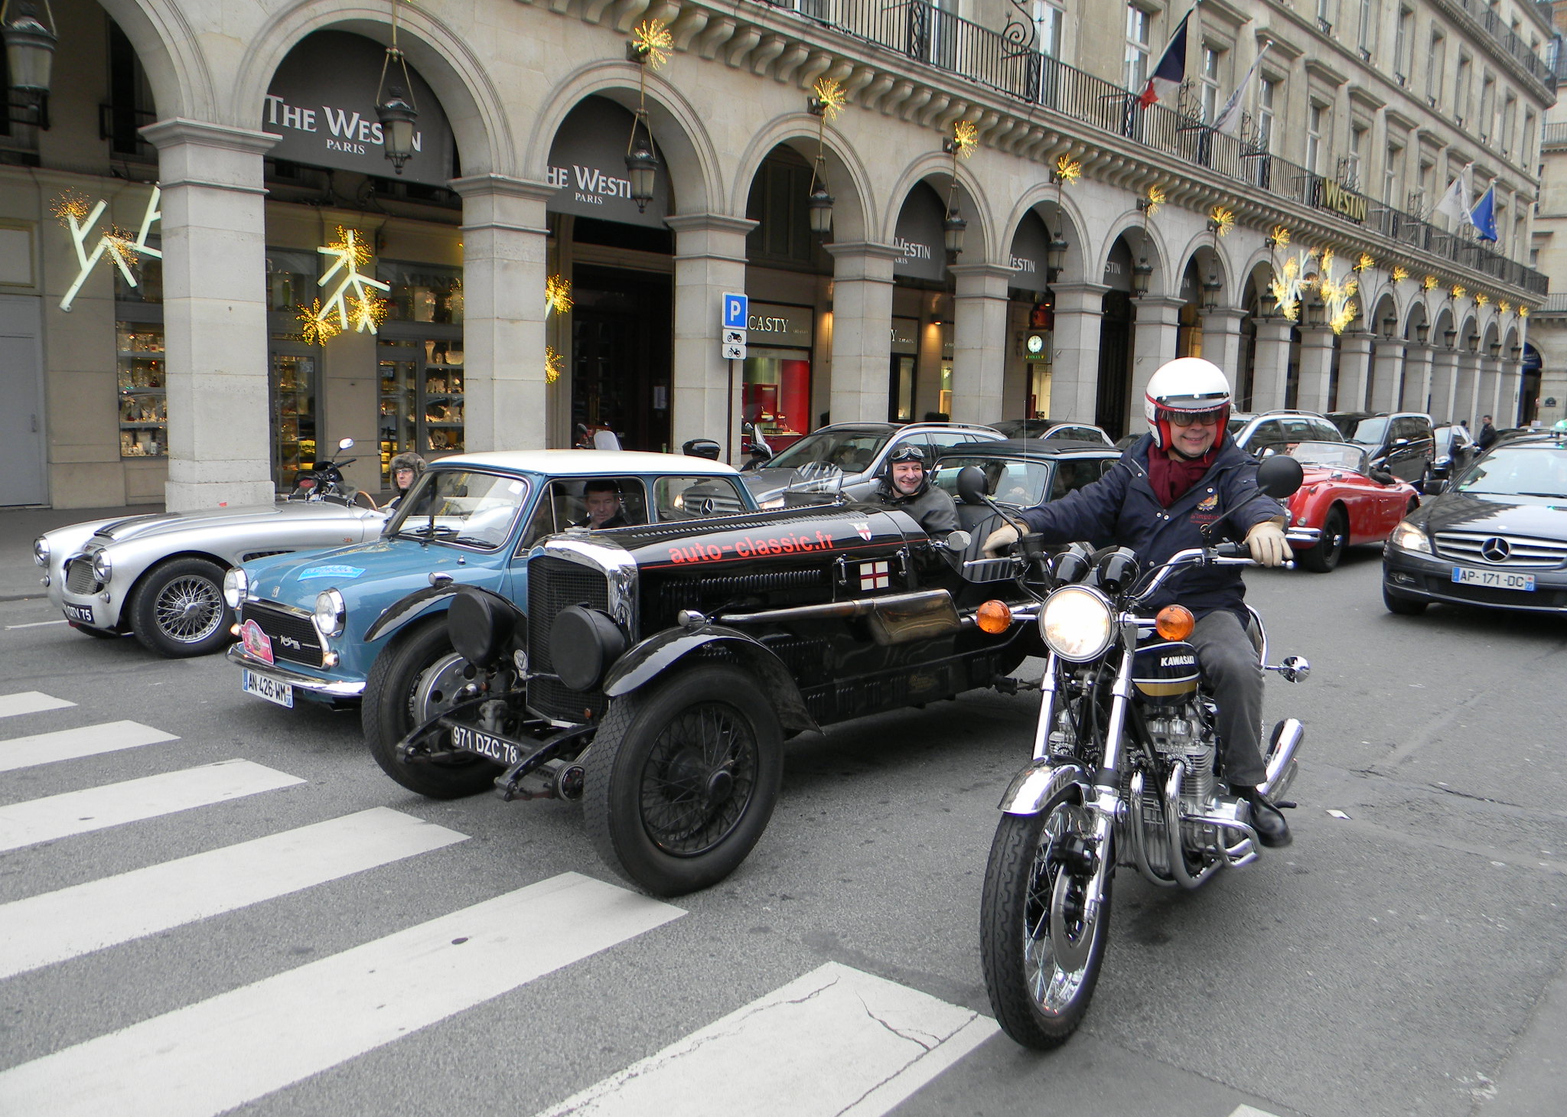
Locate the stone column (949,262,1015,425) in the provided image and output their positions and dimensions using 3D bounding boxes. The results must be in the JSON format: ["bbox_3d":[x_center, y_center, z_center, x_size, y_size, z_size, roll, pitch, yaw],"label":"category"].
[{"bbox_3d":[3.612,-3.311,23.465,0.845,4.013,1.012,8,9,41],"label":"stone column"}]

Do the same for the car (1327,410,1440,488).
[{"bbox_3d":[12.563,-2.330,27.508,1.870,1.800,4.750,8,9,41],"label":"car"}]

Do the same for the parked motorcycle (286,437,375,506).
[{"bbox_3d":[-4.021,-0.497,11.553,0.800,1.140,2.050,2,7,0],"label":"parked motorcycle"}]

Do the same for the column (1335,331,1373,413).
[{"bbox_3d":[17.911,-4.963,39.946,0.867,4.125,1.039,8,9,41],"label":"column"}]

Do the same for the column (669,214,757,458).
[{"bbox_3d":[-1.054,-2.776,18.161,0.845,4.013,1.012,8,9,41],"label":"column"}]

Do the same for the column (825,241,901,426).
[{"bbox_3d":[1.177,-2.828,19.425,0.821,3.780,0.921,8,9,41],"label":"column"}]

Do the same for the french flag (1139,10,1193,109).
[{"bbox_3d":[7.384,-9.604,24.427,1.050,1.680,0.400,8,9,41],"label":"french flag"}]

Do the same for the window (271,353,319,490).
[{"bbox_3d":[-6.741,-1.867,17.550,0.120,1.921,0.734,8,9,41],"label":"window"}]

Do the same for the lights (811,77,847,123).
[{"bbox_3d":[0.637,-6.273,17.334,0.380,0.620,0.560,8,9,41],"label":"lights"}]

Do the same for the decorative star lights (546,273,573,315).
[{"bbox_3d":[-3.180,-3.664,17.561,0.500,0.560,0.560,8,9,41],"label":"decorative star lights"}]

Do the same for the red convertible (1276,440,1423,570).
[{"bbox_3d":[6.178,-0.698,14.597,1.640,1.360,4.450,8,10,44],"label":"red convertible"}]

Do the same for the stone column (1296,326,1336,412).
[{"bbox_3d":[15.673,-4.714,37.440,0.867,4.125,1.039,8,9,41],"label":"stone column"}]

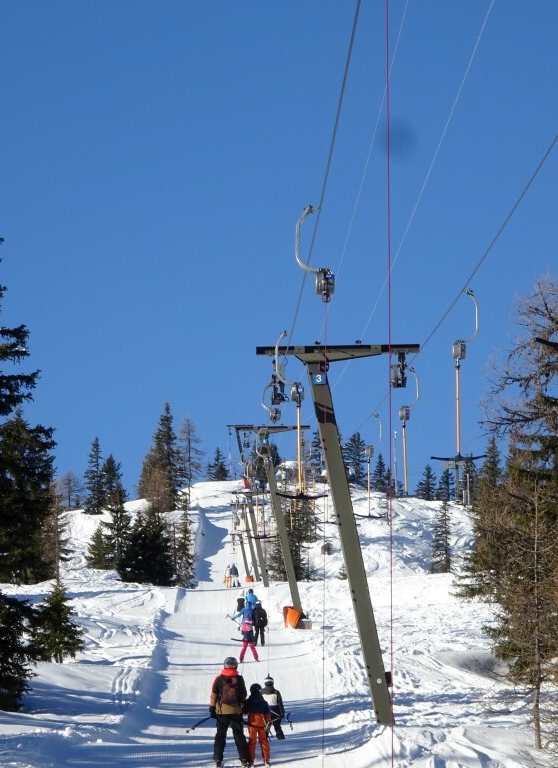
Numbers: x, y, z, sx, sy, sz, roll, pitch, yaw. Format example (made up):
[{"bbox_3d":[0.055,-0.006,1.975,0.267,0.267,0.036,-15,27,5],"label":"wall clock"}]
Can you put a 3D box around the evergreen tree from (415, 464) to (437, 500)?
[{"bbox_3d":[18.402,12.288,620.000,2.745,4.560,2.745,-1,-10,0],"label":"evergreen tree"}]

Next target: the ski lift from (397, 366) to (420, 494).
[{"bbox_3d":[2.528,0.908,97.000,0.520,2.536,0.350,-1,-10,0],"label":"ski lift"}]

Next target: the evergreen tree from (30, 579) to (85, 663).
[{"bbox_3d":[-6.240,6.662,140.000,1.578,2.402,1.578,-1,-10,0],"label":"evergreen tree"}]

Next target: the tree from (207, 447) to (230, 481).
[{"bbox_3d":[-7.548,9.918,620.000,2.745,4.306,2.745,-1,-10,0],"label":"tree"}]

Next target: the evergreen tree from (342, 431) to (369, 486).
[{"bbox_3d":[9.115,8.995,600.000,3.139,6.864,3.139,-1,-10,0],"label":"evergreen tree"}]

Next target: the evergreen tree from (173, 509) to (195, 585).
[{"bbox_3d":[-6.465,11.254,340.000,1.505,5.279,1.505,-1,-10,0],"label":"evergreen tree"}]

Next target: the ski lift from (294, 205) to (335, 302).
[{"bbox_3d":[0.379,-1.392,53.000,0.448,1.061,0.400,-1,-10,0],"label":"ski lift"}]

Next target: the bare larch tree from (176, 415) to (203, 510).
[{"bbox_3d":[-9.545,8.372,530.000,2.986,10.394,2.986,-1,-10,0],"label":"bare larch tree"}]

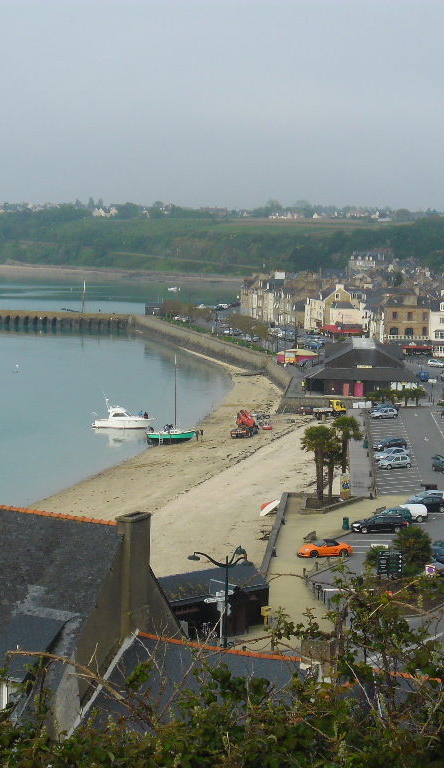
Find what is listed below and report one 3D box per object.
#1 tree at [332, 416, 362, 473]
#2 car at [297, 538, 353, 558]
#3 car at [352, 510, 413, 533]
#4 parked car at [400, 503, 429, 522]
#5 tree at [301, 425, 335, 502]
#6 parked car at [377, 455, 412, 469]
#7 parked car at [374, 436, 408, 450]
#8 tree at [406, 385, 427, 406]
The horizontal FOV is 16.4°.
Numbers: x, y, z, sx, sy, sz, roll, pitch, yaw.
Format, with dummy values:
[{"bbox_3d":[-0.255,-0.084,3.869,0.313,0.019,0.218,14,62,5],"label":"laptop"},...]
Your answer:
[{"bbox_3d":[11.641,6.763,142.229,2.800,7.380,2.800,1,5,0],"label":"tree"},{"bbox_3d":[8.043,12.453,117.432,4.340,1.290,1.800,0,6,-14],"label":"car"},{"bbox_3d":[12.960,11.536,127.208,4.760,1.500,1.810,0,6,-11],"label":"car"},{"bbox_3d":[15.659,11.091,132.311,4.000,1.550,1.650,0,6,-10],"label":"parked car"},{"bbox_3d":[8.709,7.236,139.456,2.750,6.820,2.750,1,5,0],"label":"tree"},{"bbox_3d":[18.383,8.253,163.530,3.750,1.400,1.620,-2,6,-32],"label":"parked car"},{"bbox_3d":[20.320,7.220,185.720,4.150,1.470,1.730,-2,6,-26],"label":"parked car"},{"bbox_3d":[29.810,1.790,235.390,3.200,3.110,3.200,1,5,4],"label":"tree"}]

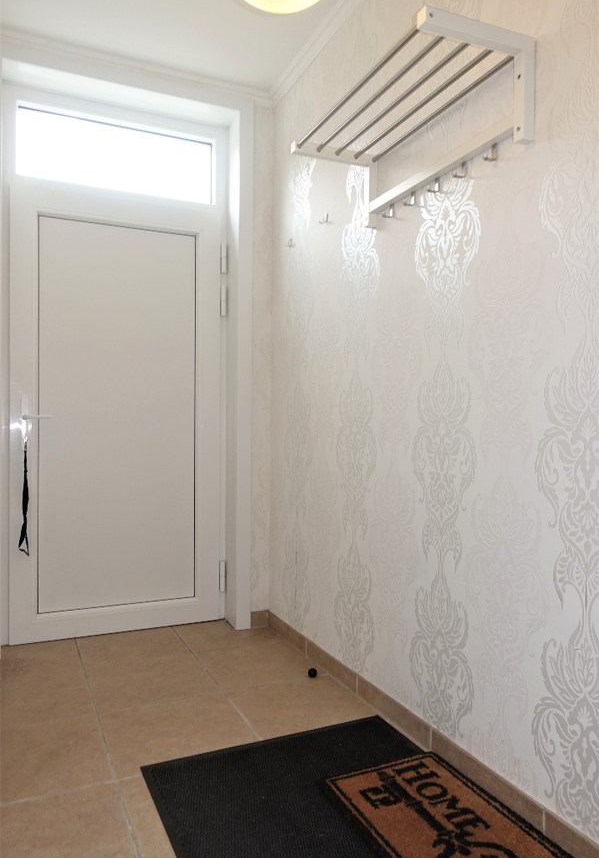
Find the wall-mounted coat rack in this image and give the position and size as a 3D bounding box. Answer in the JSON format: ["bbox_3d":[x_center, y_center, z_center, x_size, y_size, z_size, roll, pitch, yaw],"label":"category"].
[{"bbox_3d":[0.282,-0.851,1.778,0.338,0.255,0.742,0,0,-24],"label":"wall-mounted coat rack"}]

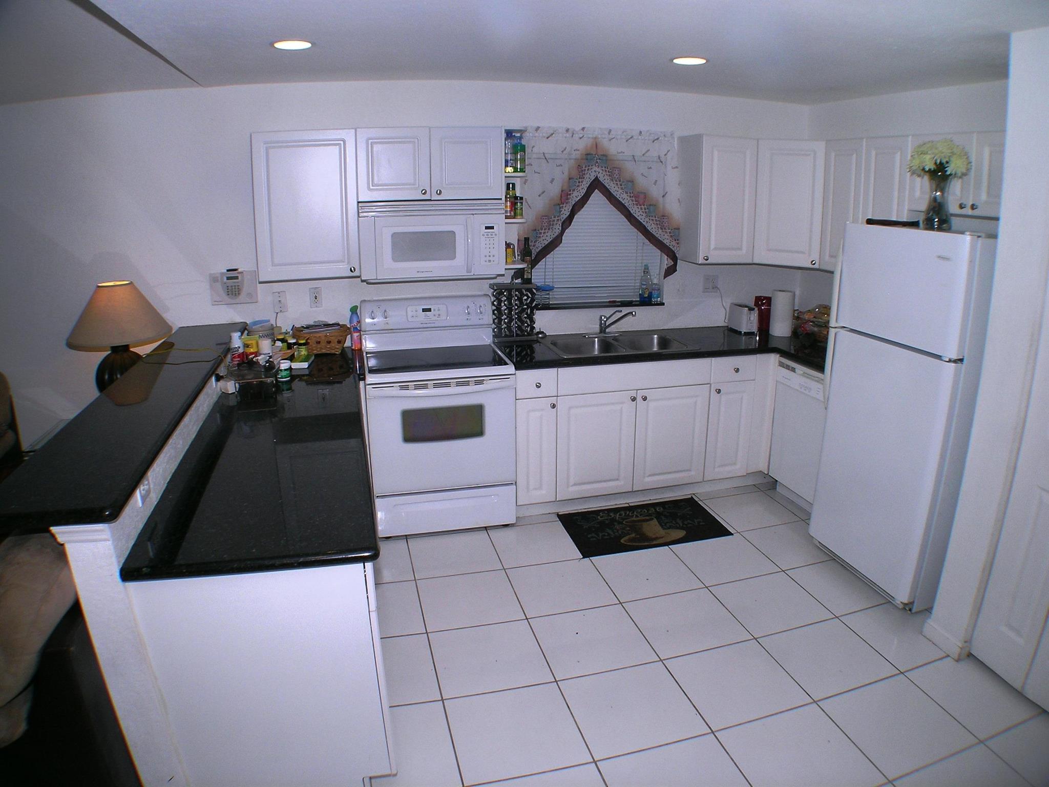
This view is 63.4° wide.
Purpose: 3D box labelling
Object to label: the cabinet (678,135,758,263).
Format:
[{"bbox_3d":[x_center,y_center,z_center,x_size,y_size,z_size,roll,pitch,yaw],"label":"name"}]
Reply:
[{"bbox_3d":[1.107,-1.132,4.912,0.320,0.724,0.312,-4,18,-14],"label":"cabinet"}]

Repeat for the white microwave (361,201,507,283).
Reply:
[{"bbox_3d":[-0.521,-0.834,4.497,0.750,0.394,0.394,-5,18,-16],"label":"white microwave"}]

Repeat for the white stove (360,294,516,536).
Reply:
[{"bbox_3d":[-0.481,0.107,4.668,0.749,1.177,0.648,-4,18,-14],"label":"white stove"}]

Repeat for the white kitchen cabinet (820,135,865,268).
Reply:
[{"bbox_3d":[1.804,-1.007,4.498,0.325,0.709,0.296,-5,18,-16],"label":"white kitchen cabinet"}]

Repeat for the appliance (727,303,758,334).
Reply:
[{"bbox_3d":[1.325,-0.462,5.177,0.118,0.166,0.227,-4,18,-14],"label":"appliance"}]

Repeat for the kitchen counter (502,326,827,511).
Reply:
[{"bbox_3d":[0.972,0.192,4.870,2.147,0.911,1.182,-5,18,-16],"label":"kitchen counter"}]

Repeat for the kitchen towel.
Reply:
[{"bbox_3d":[1.548,-0.492,5.091,0.128,0.276,0.128,-4,18,-14],"label":"kitchen towel"}]

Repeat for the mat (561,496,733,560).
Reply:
[{"bbox_3d":[0.652,0.717,4.673,0.857,0.012,0.502,-4,18,-13],"label":"mat"}]

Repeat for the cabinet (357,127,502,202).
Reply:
[{"bbox_3d":[-0.523,-1.201,4.414,0.747,0.355,0.330,-5,18,-16],"label":"cabinet"}]

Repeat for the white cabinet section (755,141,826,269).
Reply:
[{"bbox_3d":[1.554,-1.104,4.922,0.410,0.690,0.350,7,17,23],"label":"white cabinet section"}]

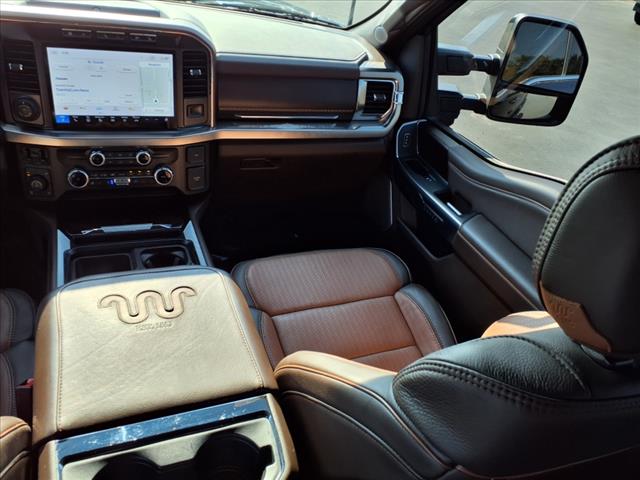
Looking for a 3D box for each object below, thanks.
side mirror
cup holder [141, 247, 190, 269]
[{"bbox_3d":[0.664,-0.531,1.559,0.255,0.315,0.140,7,30,-5],"label":"side mirror"},{"bbox_3d":[-0.372,0.074,1.225,0.105,0.075,0.105,-5,33,-24],"label":"cup holder"}]

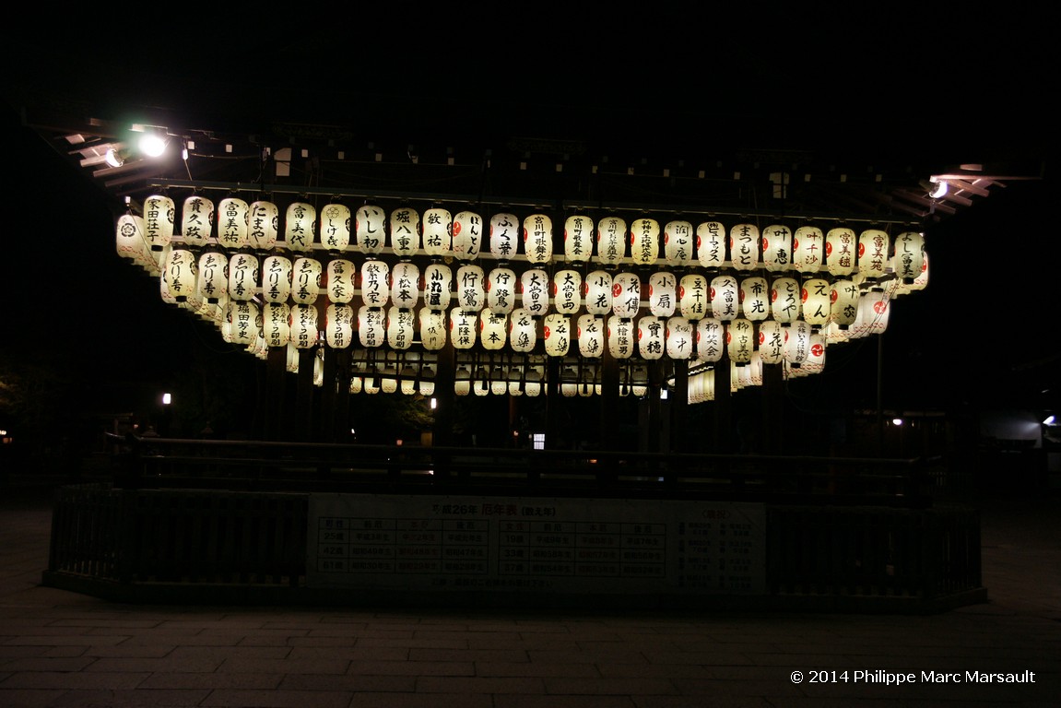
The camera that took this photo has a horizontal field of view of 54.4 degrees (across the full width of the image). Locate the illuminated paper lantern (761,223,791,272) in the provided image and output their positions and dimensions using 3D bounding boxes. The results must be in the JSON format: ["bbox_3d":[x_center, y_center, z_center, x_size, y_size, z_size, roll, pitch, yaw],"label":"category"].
[{"bbox_3d":[2.848,-1.212,11.903,0.330,0.560,0.330,2,-6,-4],"label":"illuminated paper lantern"}]

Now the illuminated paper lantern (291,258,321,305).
[{"bbox_3d":[-2.767,-0.898,12.797,0.350,0.620,0.350,2,-6,-5],"label":"illuminated paper lantern"}]

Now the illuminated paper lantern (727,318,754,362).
[{"bbox_3d":[2.826,-0.174,13.904,0.350,0.620,0.350,2,-6,-5],"label":"illuminated paper lantern"}]

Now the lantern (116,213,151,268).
[{"bbox_3d":[-5.129,-1.504,13.303,0.350,0.620,0.350,2,-6,-5],"label":"lantern"}]

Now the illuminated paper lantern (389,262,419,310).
[{"bbox_3d":[-1.472,-0.793,12.155,0.310,0.540,0.310,2,-6,-4],"label":"illuminated paper lantern"}]

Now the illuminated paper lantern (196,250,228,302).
[{"bbox_3d":[-3.900,-0.959,12.707,0.350,0.620,0.350,2,-6,-5],"label":"illuminated paper lantern"}]

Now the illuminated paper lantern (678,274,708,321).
[{"bbox_3d":[1.764,-0.602,11.133,0.295,0.510,0.295,2,-5,-5],"label":"illuminated paper lantern"}]

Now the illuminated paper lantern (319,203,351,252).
[{"bbox_3d":[-1.962,-1.267,10.391,0.295,0.510,0.295,2,-5,-5],"label":"illuminated paper lantern"}]

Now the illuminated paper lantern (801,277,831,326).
[{"bbox_3d":[3.491,-0.630,12.582,0.335,0.570,0.335,3,-6,-9],"label":"illuminated paper lantern"}]

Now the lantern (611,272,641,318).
[{"bbox_3d":[1.138,-0.691,12.184,0.330,0.560,0.330,2,-6,-4],"label":"lantern"}]

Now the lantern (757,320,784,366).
[{"bbox_3d":[3.050,-0.139,13.002,0.335,0.570,0.335,3,-6,-11],"label":"lantern"}]

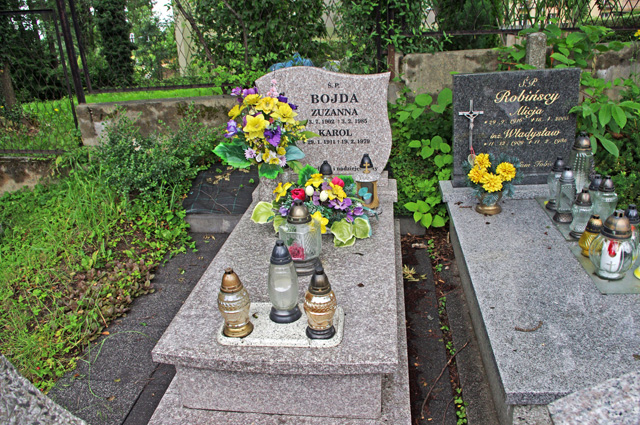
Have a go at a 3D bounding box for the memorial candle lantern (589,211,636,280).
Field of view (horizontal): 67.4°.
[{"bbox_3d":[1.147,0.120,1.861,0.185,0.262,0.185,0,22,8],"label":"memorial candle lantern"}]

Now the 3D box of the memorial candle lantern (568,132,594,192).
[{"bbox_3d":[1.402,-0.214,2.563,0.128,0.370,0.128,0,23,8],"label":"memorial candle lantern"}]

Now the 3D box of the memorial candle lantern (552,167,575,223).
[{"bbox_3d":[1.288,-0.095,2.500,0.096,0.290,0.096,0,21,8],"label":"memorial candle lantern"}]

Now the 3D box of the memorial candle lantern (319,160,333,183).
[{"bbox_3d":[0.029,-0.158,2.760,0.100,0.285,0.100,0,23,8],"label":"memorial candle lantern"}]

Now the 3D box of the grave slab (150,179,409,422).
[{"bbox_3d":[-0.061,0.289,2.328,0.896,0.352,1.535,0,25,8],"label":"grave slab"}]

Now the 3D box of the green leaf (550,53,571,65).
[{"bbox_3d":[1.706,-1.092,3.400,0.140,0.085,0.060,-1,20,9],"label":"green leaf"}]

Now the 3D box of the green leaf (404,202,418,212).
[{"bbox_3d":[0.515,-0.028,2.700,0.080,0.055,0.055,-1,20,9],"label":"green leaf"}]

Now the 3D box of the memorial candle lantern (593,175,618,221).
[{"bbox_3d":[1.446,-0.056,2.420,0.120,0.260,0.120,0,21,8],"label":"memorial candle lantern"}]

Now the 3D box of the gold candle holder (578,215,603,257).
[{"bbox_3d":[1.237,0.105,2.169,0.100,0.187,0.100,0,21,8],"label":"gold candle holder"}]

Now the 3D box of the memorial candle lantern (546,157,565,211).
[{"bbox_3d":[1.270,-0.159,2.571,0.100,0.288,0.100,0,23,8],"label":"memorial candle lantern"}]

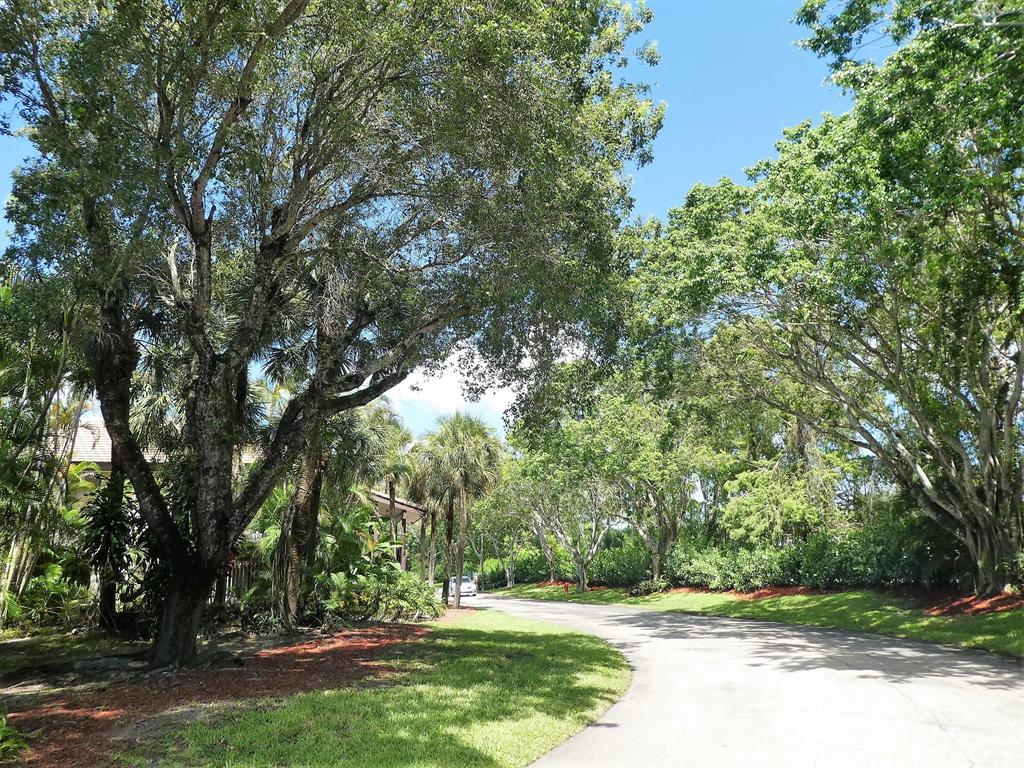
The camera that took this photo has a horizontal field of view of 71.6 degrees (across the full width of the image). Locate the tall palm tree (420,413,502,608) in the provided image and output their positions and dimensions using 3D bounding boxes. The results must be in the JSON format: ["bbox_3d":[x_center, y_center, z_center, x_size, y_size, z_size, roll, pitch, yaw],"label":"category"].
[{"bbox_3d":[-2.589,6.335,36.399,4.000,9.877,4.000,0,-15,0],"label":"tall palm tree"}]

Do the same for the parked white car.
[{"bbox_3d":[-4.126,16.152,56.751,1.780,1.490,4.300,5,-16,-18],"label":"parked white car"}]

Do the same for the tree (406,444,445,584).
[{"bbox_3d":[-5.438,8.768,45.691,2.900,10.004,2.900,0,-15,0],"label":"tree"}]

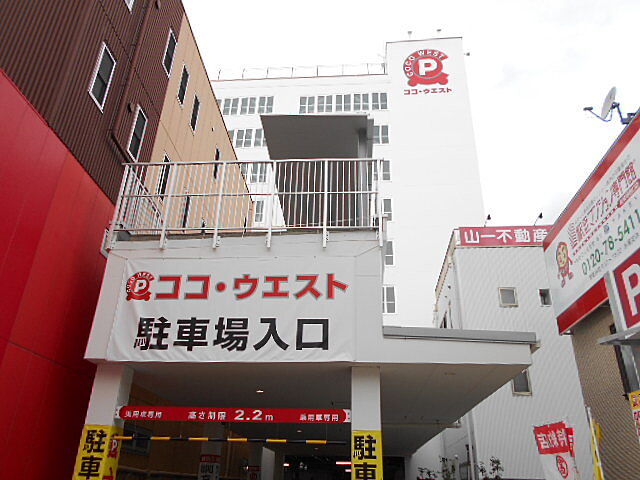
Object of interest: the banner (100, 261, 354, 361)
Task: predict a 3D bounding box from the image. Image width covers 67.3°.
[{"bbox_3d":[-1.480,1.154,8.236,4.184,1.839,0.040,-1,-27,6],"label":"banner"}]

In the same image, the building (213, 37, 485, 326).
[{"bbox_3d":[0.634,2.125,39.669,22.707,34.825,14.000,-1,-27,6],"label":"building"}]

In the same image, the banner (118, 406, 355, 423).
[{"bbox_3d":[-1.439,2.825,7.787,3.877,0.208,0.070,-1,-27,6],"label":"banner"}]

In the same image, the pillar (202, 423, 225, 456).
[{"bbox_3d":[-3.052,6.403,13.112,0.460,3.278,0.460,-1,-27,6],"label":"pillar"}]

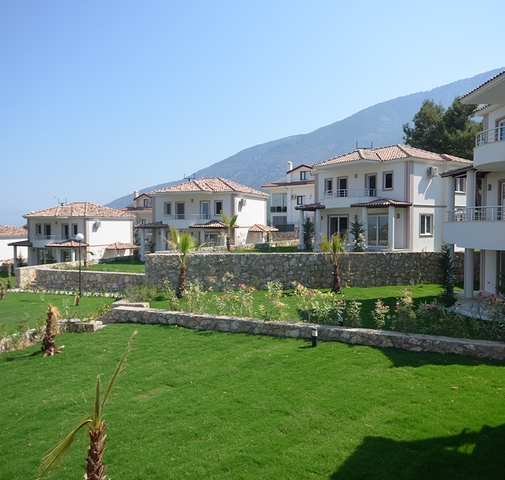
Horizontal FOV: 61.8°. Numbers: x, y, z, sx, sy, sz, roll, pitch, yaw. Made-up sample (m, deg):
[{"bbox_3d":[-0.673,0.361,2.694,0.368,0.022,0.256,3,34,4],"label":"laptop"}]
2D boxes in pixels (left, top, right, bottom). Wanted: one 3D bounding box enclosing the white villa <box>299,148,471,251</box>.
[{"bbox_3d":[10.185,-3.417,32.915,9.020,7.810,10.330,-2,3,-35],"label":"white villa"}]

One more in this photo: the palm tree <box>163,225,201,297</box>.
[{"bbox_3d":[-3.247,1.076,19.859,1.750,3.375,1.750,-1,2,-9],"label":"palm tree"}]

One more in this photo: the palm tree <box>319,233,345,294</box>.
[{"bbox_3d":[4.005,1.147,20.864,1.400,3.084,1.400,0,2,11],"label":"palm tree"}]

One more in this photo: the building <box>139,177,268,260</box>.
[{"bbox_3d":[-4.391,-2.300,42.673,10.180,7.810,8.830,1,3,25],"label":"building"}]

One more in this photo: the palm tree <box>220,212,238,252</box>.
[{"bbox_3d":[-1.671,-0.573,30.001,1.250,2.972,1.250,0,2,-3],"label":"palm tree"}]

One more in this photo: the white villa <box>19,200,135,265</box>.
[{"bbox_3d":[-21.890,-0.548,52.631,10.350,8.050,10.600,1,2,21],"label":"white villa"}]

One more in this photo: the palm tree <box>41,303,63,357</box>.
[{"bbox_3d":[-6.154,2.735,12.919,0.650,1.653,0.650,-1,3,-26],"label":"palm tree"}]

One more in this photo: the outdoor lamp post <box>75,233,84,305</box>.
[{"bbox_3d":[-9.201,1.423,22.574,0.420,3.542,0.420,-1,2,-22],"label":"outdoor lamp post"}]

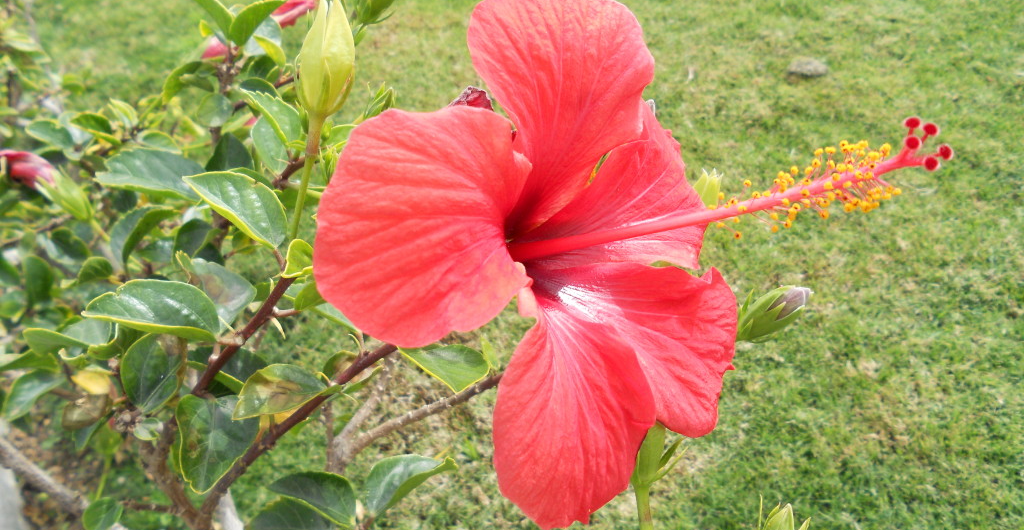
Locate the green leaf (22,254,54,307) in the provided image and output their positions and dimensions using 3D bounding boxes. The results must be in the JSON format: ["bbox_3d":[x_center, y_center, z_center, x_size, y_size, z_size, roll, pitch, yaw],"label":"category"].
[{"bbox_3d":[-0.267,0.009,0.450,0.018,0.008,0.030,3,63,-5],"label":"green leaf"}]

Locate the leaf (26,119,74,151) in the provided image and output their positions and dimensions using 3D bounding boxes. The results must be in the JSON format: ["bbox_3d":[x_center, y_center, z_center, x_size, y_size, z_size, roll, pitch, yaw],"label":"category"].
[{"bbox_3d":[-0.332,-0.092,0.575,0.035,0.012,0.024,25,42,-17],"label":"leaf"}]

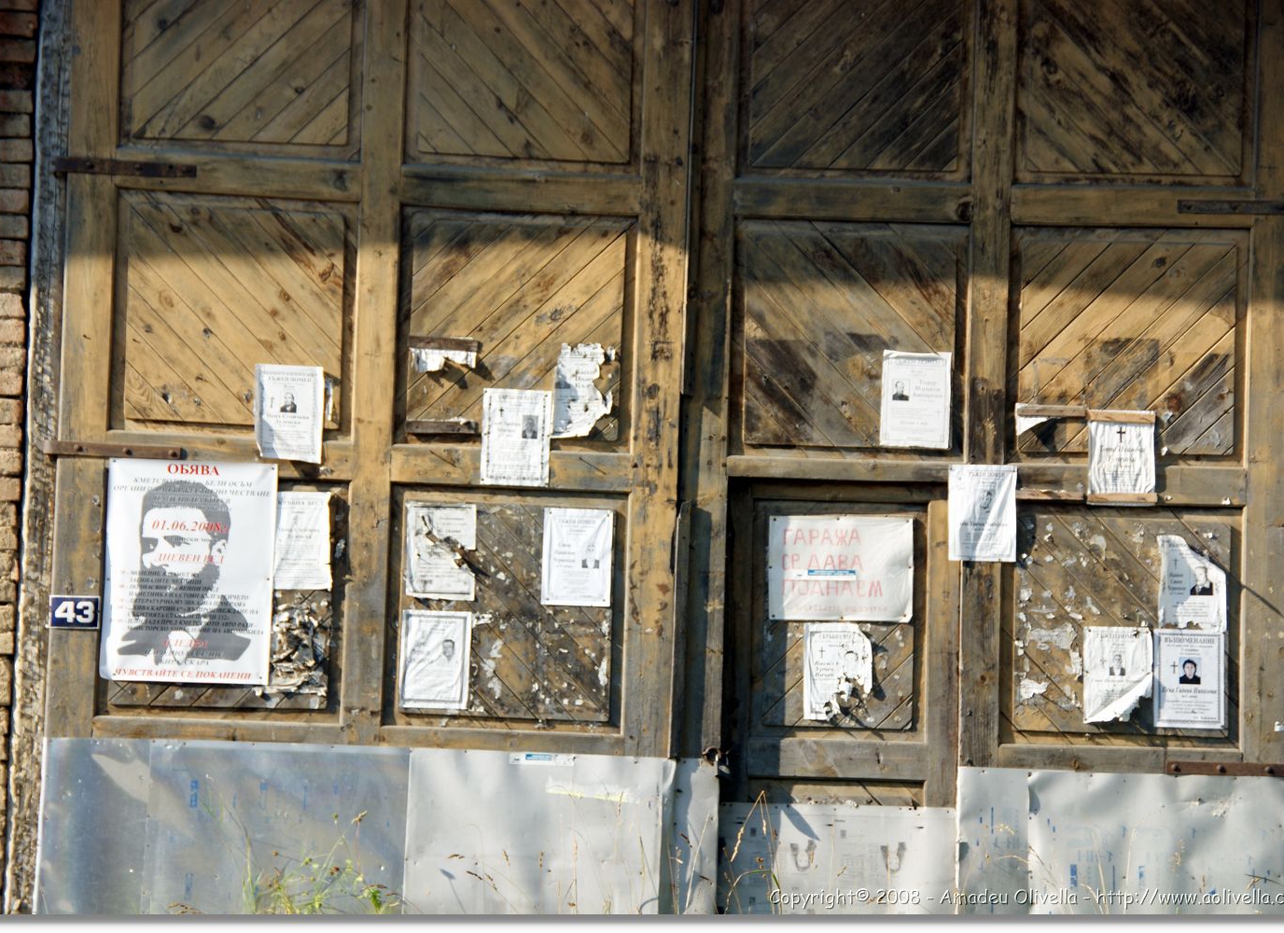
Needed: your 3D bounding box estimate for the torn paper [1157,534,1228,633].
[{"bbox_3d":[1.697,0.361,14.381,0.210,0.297,0.015,2,-2,0],"label":"torn paper"}]

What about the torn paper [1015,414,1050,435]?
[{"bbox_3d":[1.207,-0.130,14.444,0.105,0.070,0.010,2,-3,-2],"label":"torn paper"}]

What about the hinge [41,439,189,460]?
[{"bbox_3d":[-1.623,-0.050,14.320,0.430,0.040,0.025,3,0,0],"label":"hinge"}]

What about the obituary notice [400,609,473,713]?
[{"bbox_3d":[-0.634,0.595,14.346,0.212,0.299,0.010,2,-3,-2],"label":"obituary notice"}]

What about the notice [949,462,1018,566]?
[{"bbox_3d":[1.049,0.144,14.320,0.211,0.299,0.012,1,0,0],"label":"notice"}]

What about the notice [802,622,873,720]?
[{"bbox_3d":[0.604,0.631,14.360,0.211,0.298,0.020,1,0,0],"label":"notice"}]

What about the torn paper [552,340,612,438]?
[{"bbox_3d":[-0.181,-0.235,14.398,0.193,0.293,0.015,2,-3,-2],"label":"torn paper"}]

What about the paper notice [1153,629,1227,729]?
[{"bbox_3d":[1.687,0.654,14.350,0.222,0.300,0.010,0,0,0],"label":"paper notice"}]

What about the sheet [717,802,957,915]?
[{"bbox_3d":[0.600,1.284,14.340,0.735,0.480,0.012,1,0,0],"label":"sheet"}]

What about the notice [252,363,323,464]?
[{"bbox_3d":[-1.085,-0.164,14.352,0.212,0.298,0.015,2,-3,-2],"label":"notice"}]

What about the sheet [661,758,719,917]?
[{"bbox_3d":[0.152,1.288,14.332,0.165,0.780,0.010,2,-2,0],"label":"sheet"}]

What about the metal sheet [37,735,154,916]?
[{"bbox_3d":[-1.681,1.173,14.330,0.340,0.680,0.015,3,0,0],"label":"metal sheet"}]

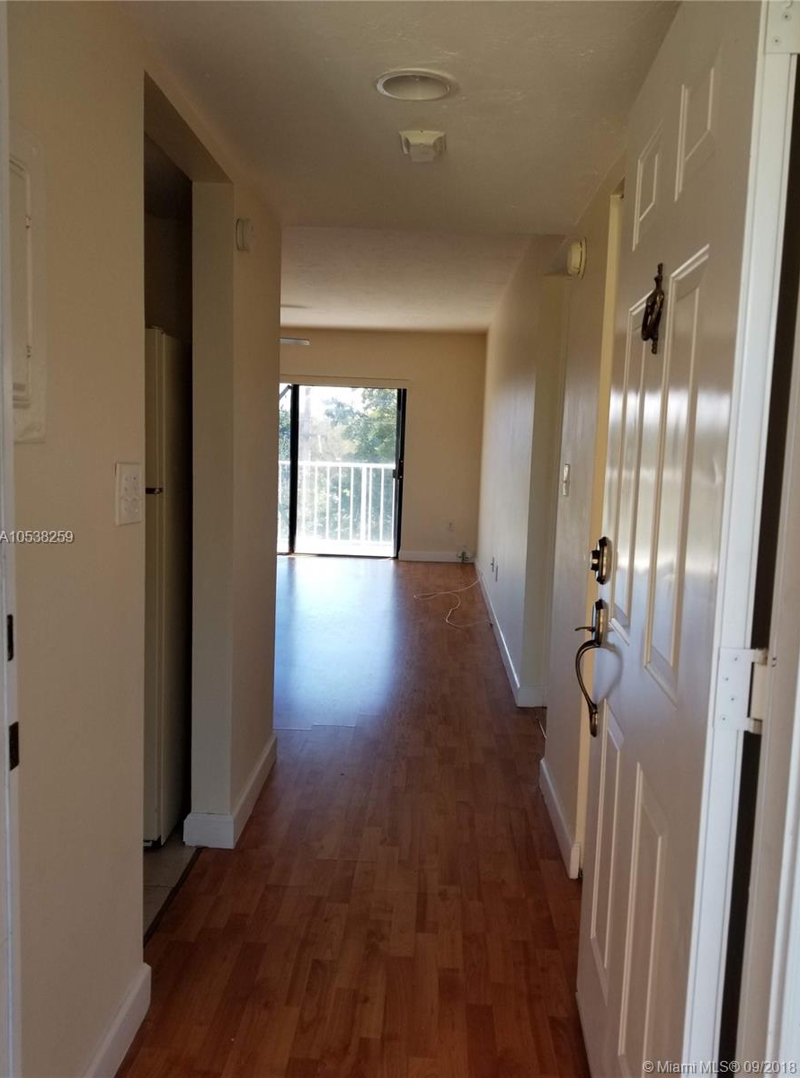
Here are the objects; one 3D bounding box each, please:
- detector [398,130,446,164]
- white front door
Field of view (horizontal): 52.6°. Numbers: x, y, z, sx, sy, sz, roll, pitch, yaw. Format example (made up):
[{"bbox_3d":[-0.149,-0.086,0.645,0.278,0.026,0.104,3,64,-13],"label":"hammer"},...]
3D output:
[{"bbox_3d":[0.060,-1.047,2.163,0.122,0.045,0.120,2,6,2],"label":"detector"},{"bbox_3d":[0.447,0.139,1.423,0.045,2.037,0.887,2,6,5],"label":"white front door"}]

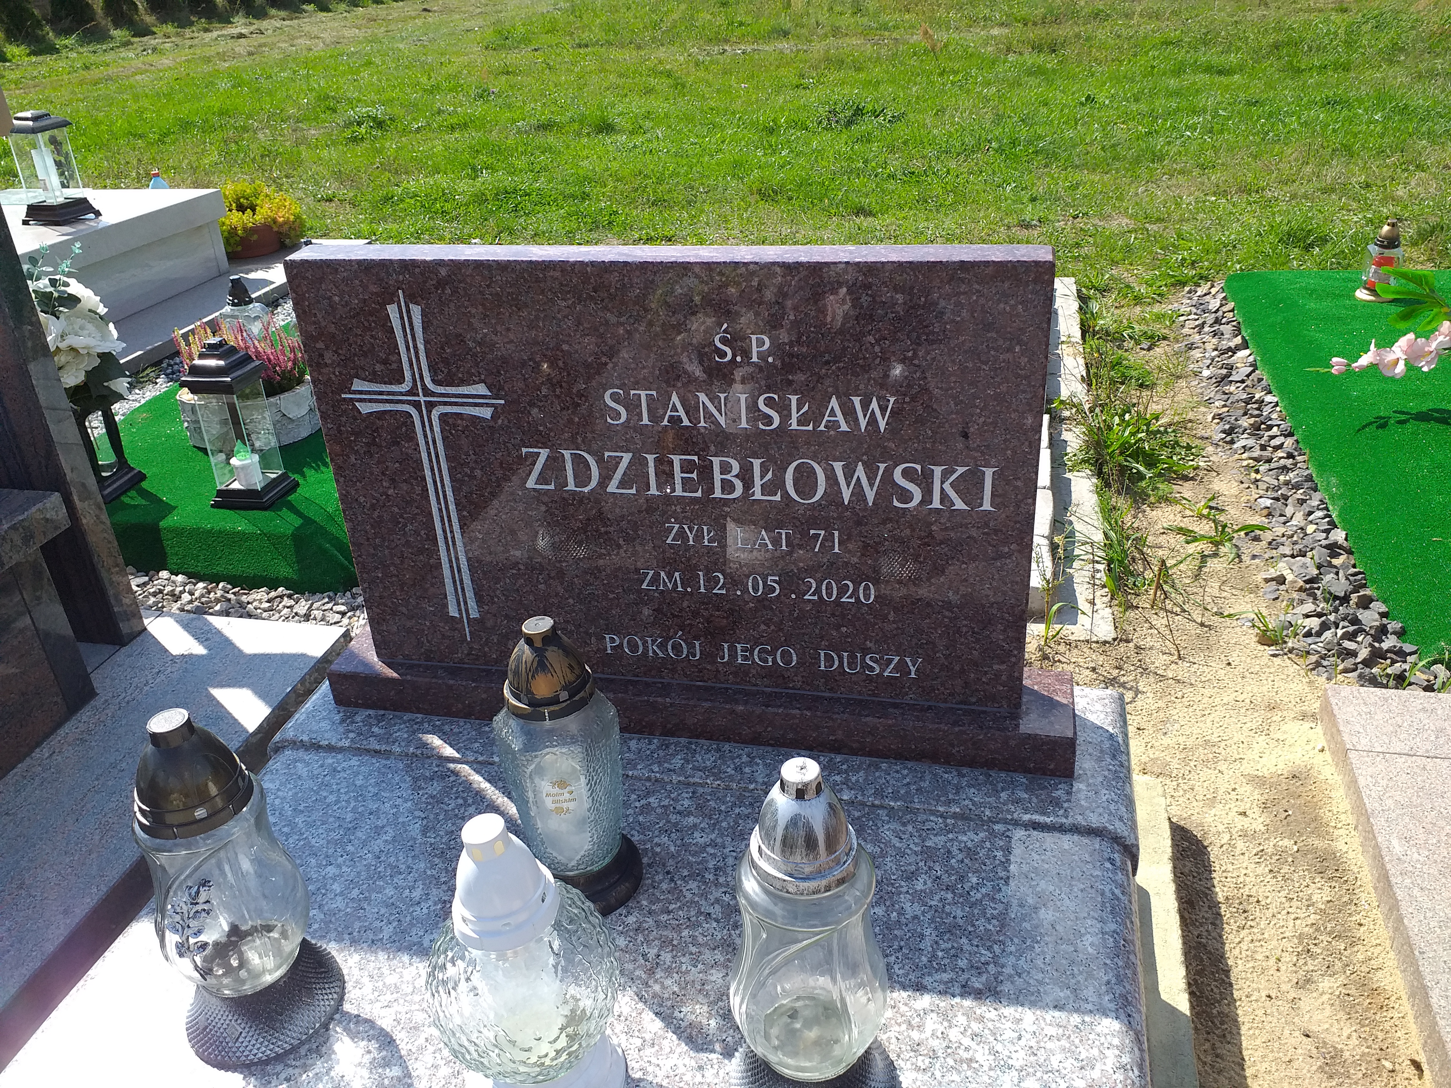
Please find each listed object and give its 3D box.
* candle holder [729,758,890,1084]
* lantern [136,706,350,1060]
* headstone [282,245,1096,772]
[{"bbox_3d":[0.067,0.323,0.933,0.147,0.348,0.147,-2,28,3],"label":"candle holder"},{"bbox_3d":[-0.467,0.300,1.046,0.147,0.342,0.147,-20,32,-27],"label":"lantern"},{"bbox_3d":[-0.064,-0.047,1.354,0.965,0.601,0.133,3,29,13],"label":"headstone"}]

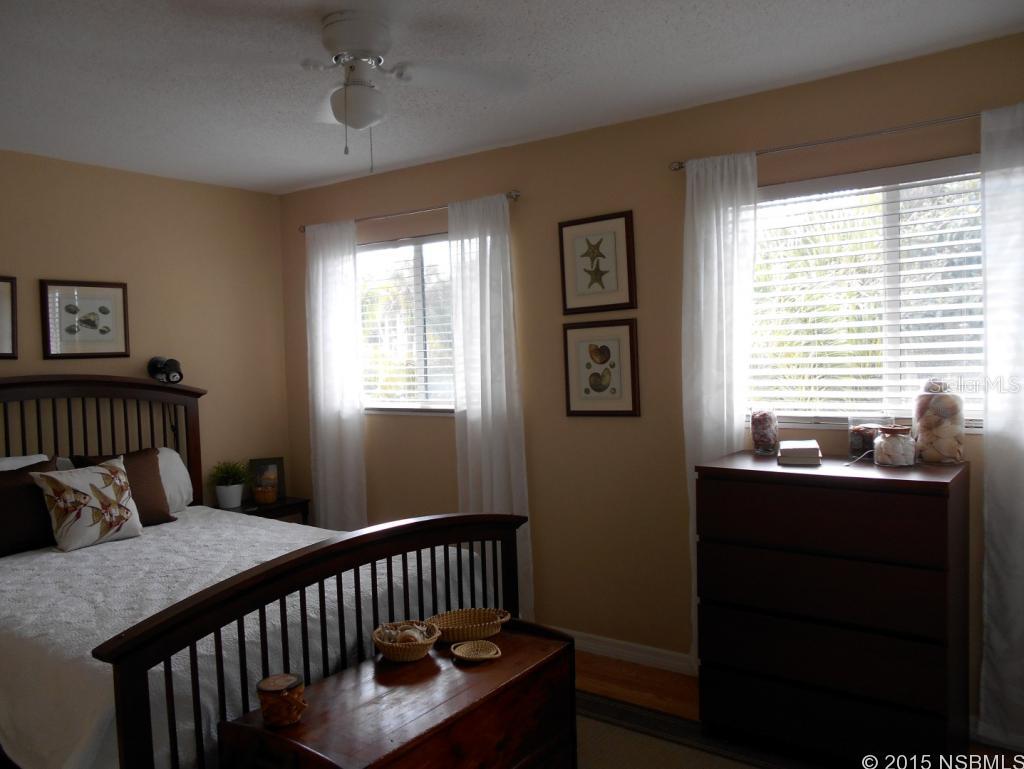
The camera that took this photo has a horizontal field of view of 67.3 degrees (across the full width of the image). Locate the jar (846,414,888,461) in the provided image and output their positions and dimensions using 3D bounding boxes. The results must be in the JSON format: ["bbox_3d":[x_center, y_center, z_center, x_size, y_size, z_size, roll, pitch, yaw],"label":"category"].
[{"bbox_3d":[1.301,0.197,2.786,0.150,0.150,0.150,0,4,36],"label":"jar"}]

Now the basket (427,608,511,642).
[{"bbox_3d":[-0.147,0.804,2.589,0.295,0.057,0.190,-2,3,-12],"label":"basket"}]

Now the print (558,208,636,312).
[{"bbox_3d":[0.388,-0.542,3.479,0.374,0.422,0.025,0,4,36],"label":"print"}]

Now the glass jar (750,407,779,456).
[{"bbox_3d":[0.995,0.187,3.046,0.100,0.182,0.100,0,3,35],"label":"glass jar"}]

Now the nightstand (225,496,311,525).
[{"bbox_3d":[-1.444,0.984,4.370,0.410,0.615,0.450,0,3,35],"label":"nightstand"}]

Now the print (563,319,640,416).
[{"bbox_3d":[0.402,-0.071,3.533,0.382,0.438,0.025,0,3,35],"label":"print"}]

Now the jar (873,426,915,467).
[{"bbox_3d":[1.347,0.218,2.721,0.132,0.127,0.132,0,3,35],"label":"jar"}]

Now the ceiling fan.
[{"bbox_3d":[-0.467,-0.930,2.327,1.050,0.320,1.050,0,3,35],"label":"ceiling fan"}]

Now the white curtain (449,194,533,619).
[{"bbox_3d":[-0.097,0.158,3.841,0.460,2.170,0.090,0,3,35],"label":"white curtain"}]

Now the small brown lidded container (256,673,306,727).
[{"bbox_3d":[-0.592,0.810,1.981,0.116,0.088,0.116,-2,3,0],"label":"small brown lidded container"}]

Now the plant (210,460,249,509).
[{"bbox_3d":[-1.583,0.559,4.302,0.225,0.265,0.225,0,4,36],"label":"plant"}]

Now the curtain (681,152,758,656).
[{"bbox_3d":[0.861,0.160,3.169,0.330,2.170,0.090,0,3,35],"label":"curtain"}]

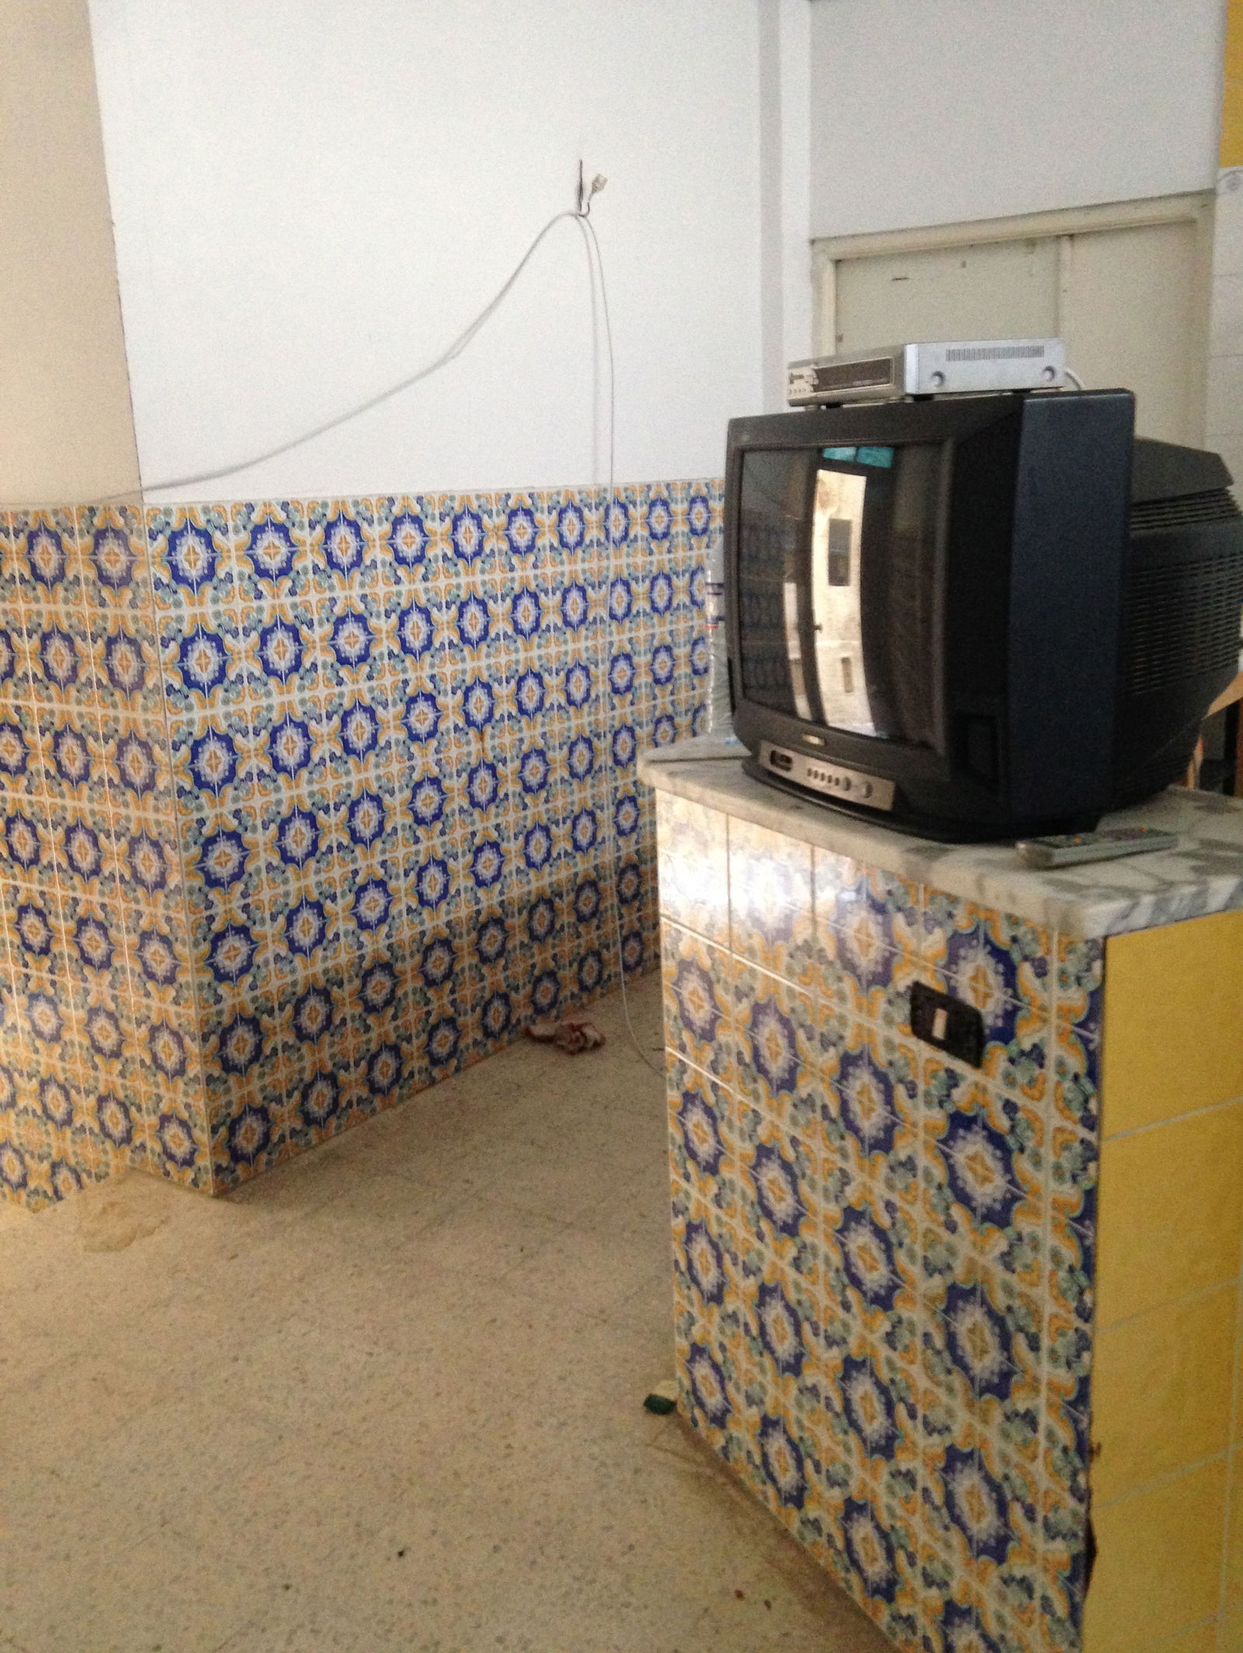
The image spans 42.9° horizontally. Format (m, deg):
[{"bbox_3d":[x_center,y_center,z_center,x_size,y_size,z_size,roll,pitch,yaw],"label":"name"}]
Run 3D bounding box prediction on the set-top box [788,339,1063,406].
[{"bbox_3d":[0.370,-0.560,1.968,0.208,0.058,0.312,-6,14,-18],"label":"set-top box"}]

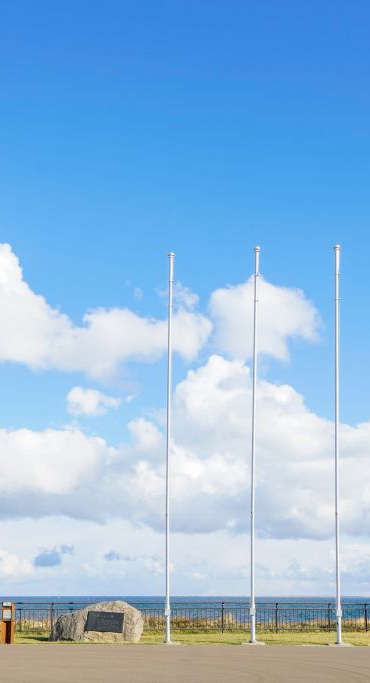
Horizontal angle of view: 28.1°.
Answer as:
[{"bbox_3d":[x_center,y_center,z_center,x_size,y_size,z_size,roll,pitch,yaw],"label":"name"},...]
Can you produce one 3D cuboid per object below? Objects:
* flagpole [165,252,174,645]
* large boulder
[{"bbox_3d":[-0.502,2.873,23.655,0.180,12.585,0.180,0,-19,0],"label":"flagpole"},{"bbox_3d":[-2.738,8.612,22.788,2.907,1.147,1.500,0,-19,0],"label":"large boulder"}]

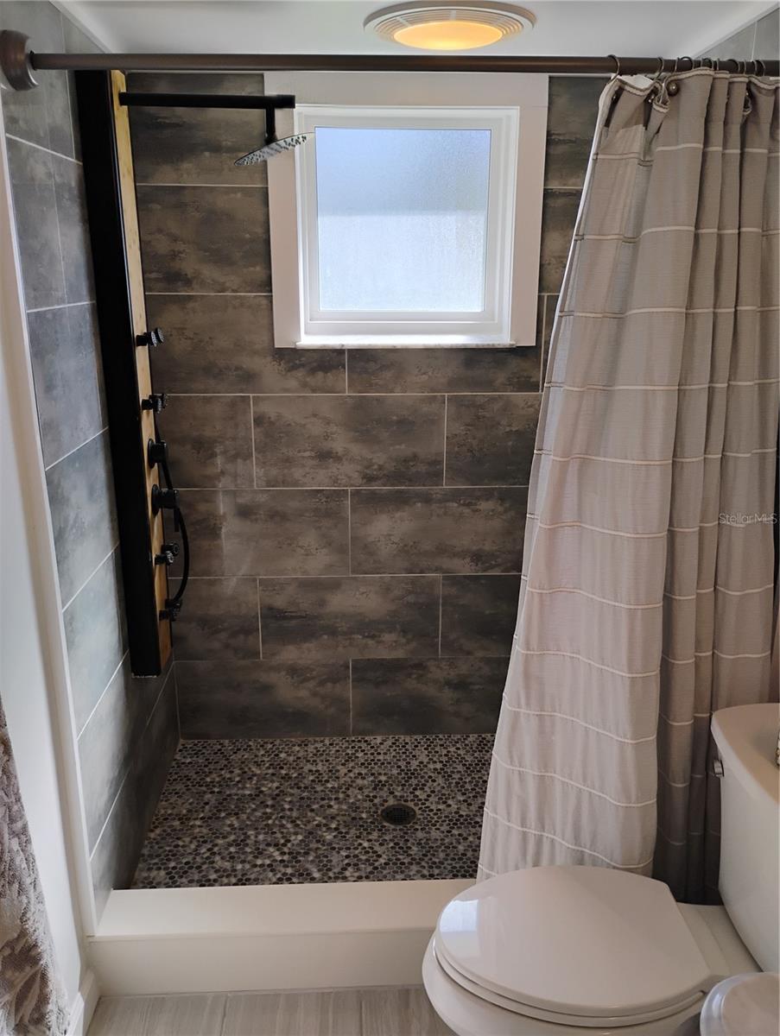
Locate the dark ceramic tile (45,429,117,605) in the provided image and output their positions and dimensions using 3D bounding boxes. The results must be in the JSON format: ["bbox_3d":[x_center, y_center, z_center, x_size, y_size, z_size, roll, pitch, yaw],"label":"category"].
[{"bbox_3d":[-0.707,-0.019,1.955,0.012,0.305,0.490,-1,17,-3],"label":"dark ceramic tile"}]

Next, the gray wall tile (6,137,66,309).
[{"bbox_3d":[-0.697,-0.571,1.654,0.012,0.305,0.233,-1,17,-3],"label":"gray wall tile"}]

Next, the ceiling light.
[{"bbox_3d":[0.138,-1.120,1.956,0.392,0.047,0.392,-1,17,-3],"label":"ceiling light"}]

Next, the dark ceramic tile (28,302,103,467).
[{"bbox_3d":[-0.703,-0.303,1.831,0.012,0.305,0.417,-1,17,-3],"label":"dark ceramic tile"}]

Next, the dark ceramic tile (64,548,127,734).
[{"bbox_3d":[-0.707,0.287,2.010,0.012,0.305,0.417,-1,17,-3],"label":"dark ceramic tile"}]

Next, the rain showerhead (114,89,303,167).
[{"bbox_3d":[-0.408,-0.921,1.991,0.452,0.159,0.204,-1,17,-3],"label":"rain showerhead"}]

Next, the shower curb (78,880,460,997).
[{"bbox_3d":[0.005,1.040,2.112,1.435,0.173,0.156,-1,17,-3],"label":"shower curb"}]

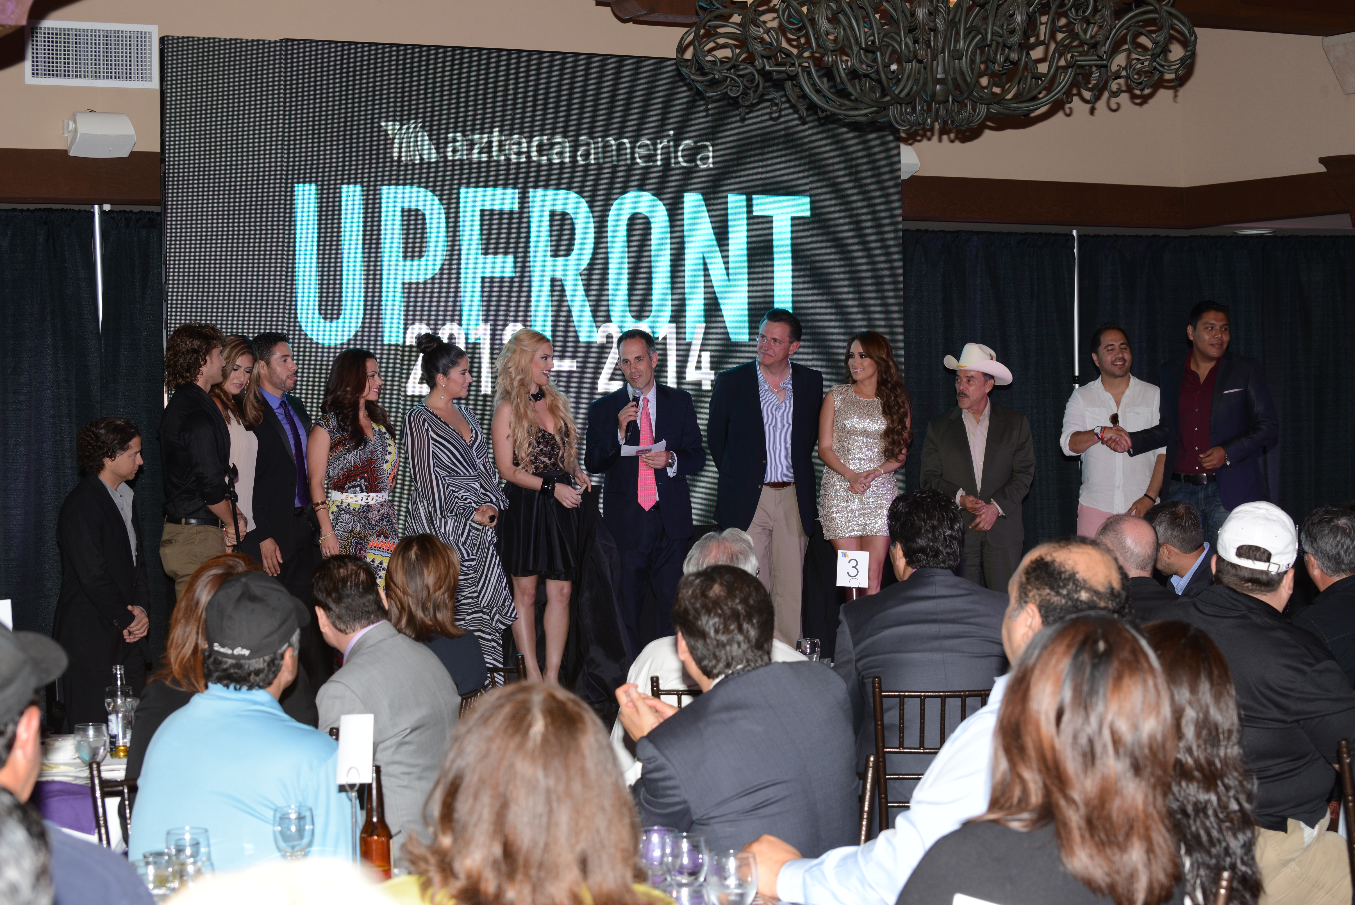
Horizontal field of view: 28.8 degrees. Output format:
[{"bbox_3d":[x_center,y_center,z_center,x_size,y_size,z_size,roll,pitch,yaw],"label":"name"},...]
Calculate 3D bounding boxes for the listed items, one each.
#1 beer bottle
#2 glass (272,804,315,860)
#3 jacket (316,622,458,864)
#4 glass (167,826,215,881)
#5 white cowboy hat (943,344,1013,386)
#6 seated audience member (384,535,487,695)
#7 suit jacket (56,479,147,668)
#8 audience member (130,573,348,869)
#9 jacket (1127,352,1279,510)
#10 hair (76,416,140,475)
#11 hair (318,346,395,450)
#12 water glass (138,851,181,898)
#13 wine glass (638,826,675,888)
[{"bbox_3d":[-0.592,0.728,5.184,0.062,0.231,0.062,-1,2,0],"label":"beer bottle"},{"bbox_3d":[-0.751,0.767,5.172,0.079,0.148,0.079,-1,2,0],"label":"glass"},{"bbox_3d":[-0.741,0.760,6.600,0.500,0.680,0.460,-2,2,-41],"label":"jacket"},{"bbox_3d":[-0.858,0.738,4.643,0.082,0.155,0.082,-1,1,0],"label":"glass"},{"bbox_3d":[1.333,-0.393,11.700,0.300,0.180,0.360,0,2,45],"label":"white cowboy hat"},{"bbox_3d":[-0.756,0.859,7.322,0.480,1.280,0.780,-2,2,-27],"label":"seated audience member"},{"bbox_3d":[-2.332,0.492,10.700,0.360,0.790,0.460,0,1,26],"label":"suit jacket"},{"bbox_3d":[-0.910,0.885,5.760,0.550,1.260,0.750,0,1,20],"label":"audience member"},{"bbox_3d":[2.393,-0.096,11.950,0.660,0.740,0.400,-1,1,14],"label":"jacket"},{"bbox_3d":[-2.152,-0.026,9.950,0.235,0.220,0.210,-1,2,-3],"label":"hair"},{"bbox_3d":[-1.284,-0.220,10.550,0.260,0.390,0.280,0,2,19],"label":"hair"},{"bbox_3d":[-0.941,0.765,4.800,0.071,0.080,0.071,-1,1,0],"label":"water glass"},{"bbox_3d":[-0.032,0.722,4.508,0.070,0.165,0.070,-1,1,0],"label":"wine glass"}]

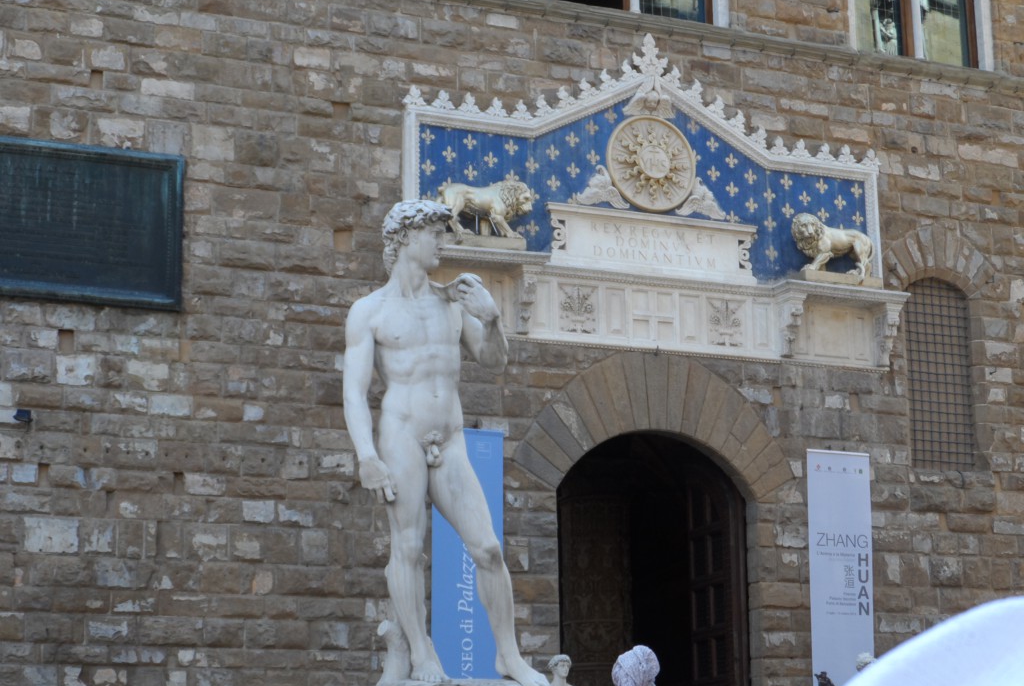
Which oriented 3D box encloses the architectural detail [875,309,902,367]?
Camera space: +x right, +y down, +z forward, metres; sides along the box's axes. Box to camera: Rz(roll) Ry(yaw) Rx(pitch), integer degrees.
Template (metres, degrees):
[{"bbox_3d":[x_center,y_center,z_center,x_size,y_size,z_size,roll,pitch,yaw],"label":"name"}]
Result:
[{"bbox_3d":[5.183,-0.061,29.729,0.232,0.754,0.400,5,-14,-25],"label":"architectural detail"}]

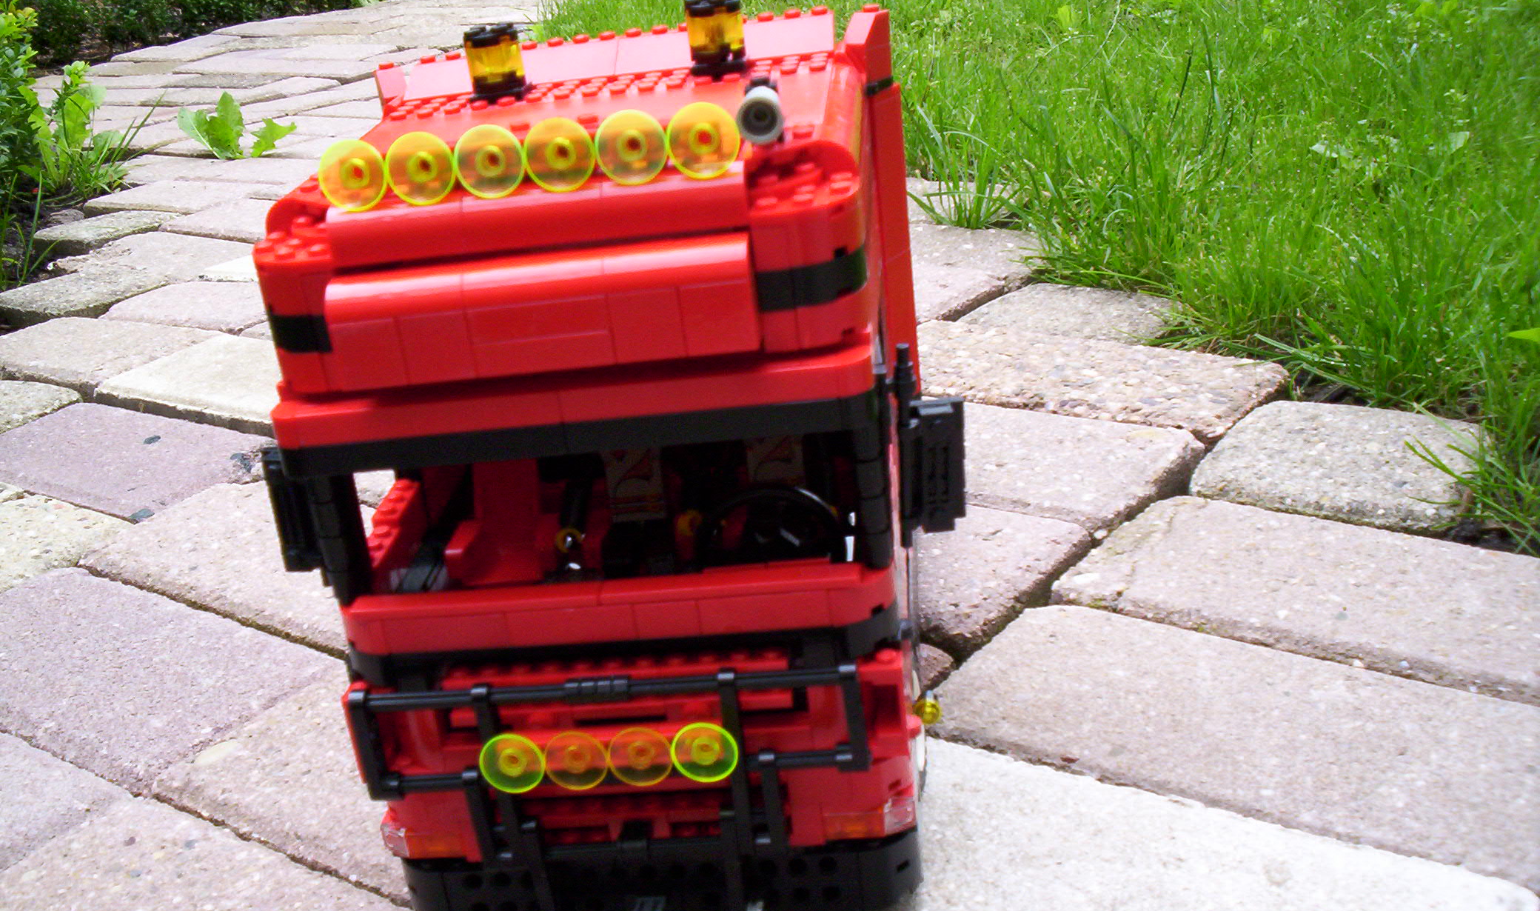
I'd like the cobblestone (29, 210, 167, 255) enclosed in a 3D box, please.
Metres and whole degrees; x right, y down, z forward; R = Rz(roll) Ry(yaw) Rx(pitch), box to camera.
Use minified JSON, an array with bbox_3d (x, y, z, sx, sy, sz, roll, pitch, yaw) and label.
[{"bbox_3d":[-0.647,-0.201,1.615,0.108,0.050,0.108,5,23,30],"label":"cobblestone"}]

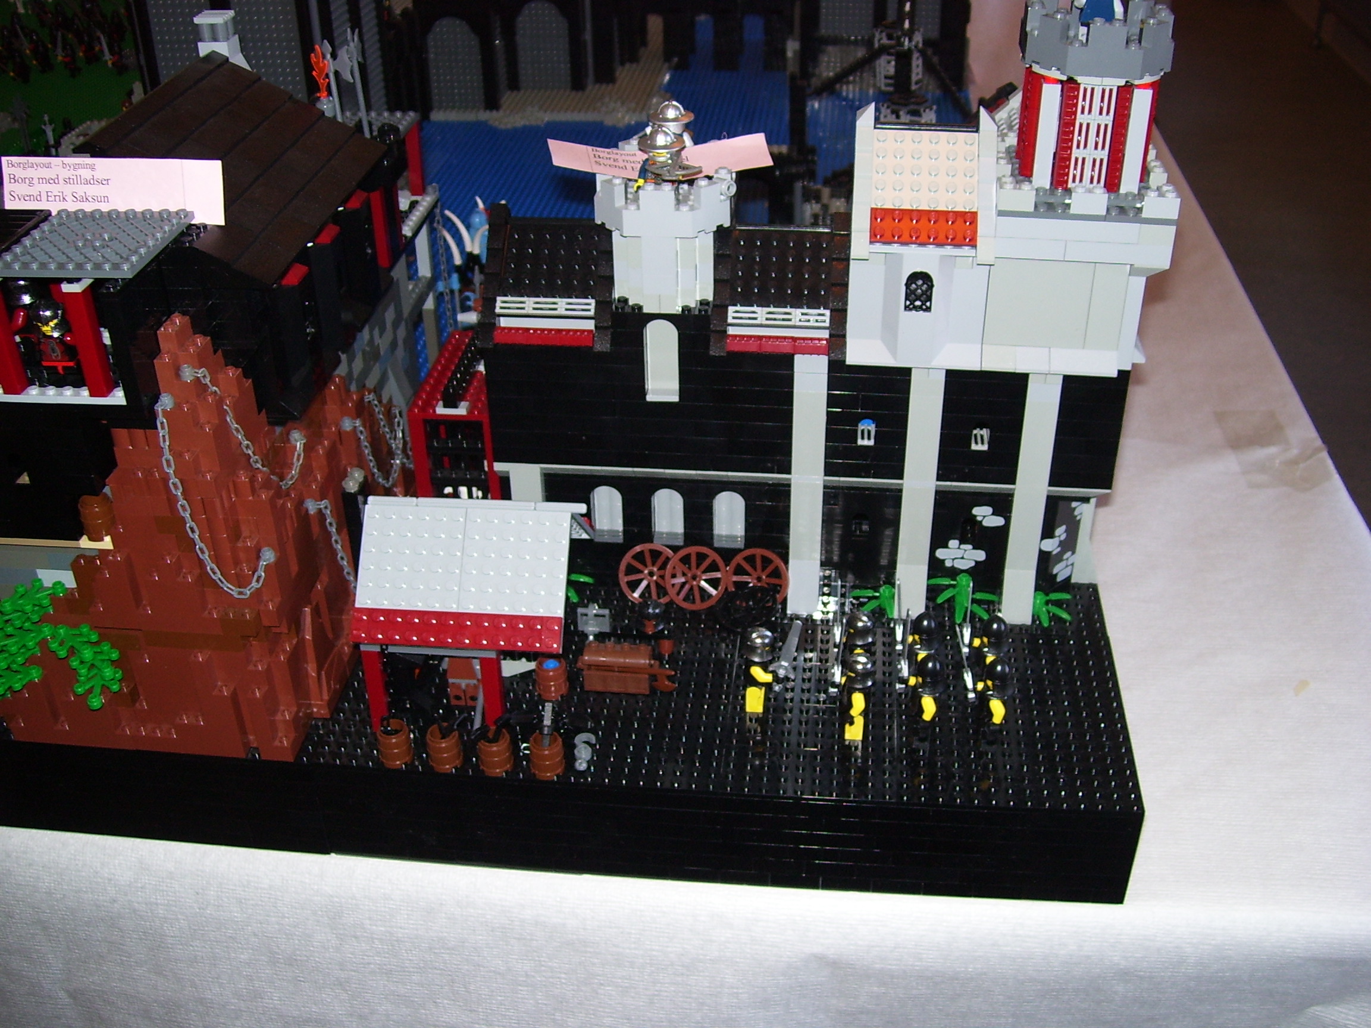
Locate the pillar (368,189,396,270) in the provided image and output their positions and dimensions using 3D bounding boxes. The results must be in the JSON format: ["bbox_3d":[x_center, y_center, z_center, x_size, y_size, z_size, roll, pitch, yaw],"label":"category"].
[{"bbox_3d":[-0.174,-0.164,0.814,0.008,0.048,0.008,2,33,6],"label":"pillar"}]

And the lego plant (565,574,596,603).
[{"bbox_3d":[-0.061,0.040,0.768,0.024,0.014,0.022,2,33,6],"label":"lego plant"}]

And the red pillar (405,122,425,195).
[{"bbox_3d":[-0.166,-0.218,0.873,0.008,0.048,0.008,2,33,6],"label":"red pillar"}]

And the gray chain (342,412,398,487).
[{"bbox_3d":[-0.163,-0.040,0.751,0.012,0.064,0.077,1,33,3],"label":"gray chain"}]

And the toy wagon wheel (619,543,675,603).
[{"bbox_3d":[-0.019,0.032,0.759,0.033,0.033,0.007,0,10,2],"label":"toy wagon wheel"}]

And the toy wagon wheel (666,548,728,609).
[{"bbox_3d":[0.006,0.034,0.756,0.033,0.033,0.007,-1,7,0],"label":"toy wagon wheel"}]

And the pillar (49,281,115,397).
[{"bbox_3d":[-0.236,-0.069,0.566,0.008,0.048,0.008,2,33,6],"label":"pillar"}]

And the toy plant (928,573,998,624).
[{"bbox_3d":[0.145,0.045,0.745,0.038,0.022,0.022,2,33,6],"label":"toy plant"}]

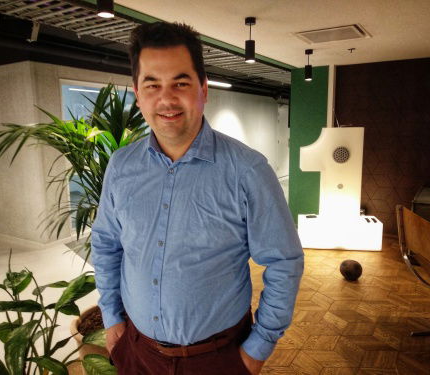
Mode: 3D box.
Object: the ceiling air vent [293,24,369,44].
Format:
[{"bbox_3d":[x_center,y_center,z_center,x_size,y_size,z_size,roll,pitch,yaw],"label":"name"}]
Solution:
[{"bbox_3d":[1.201,-1.545,3.820,0.640,0.050,0.640,5,11,31],"label":"ceiling air vent"}]

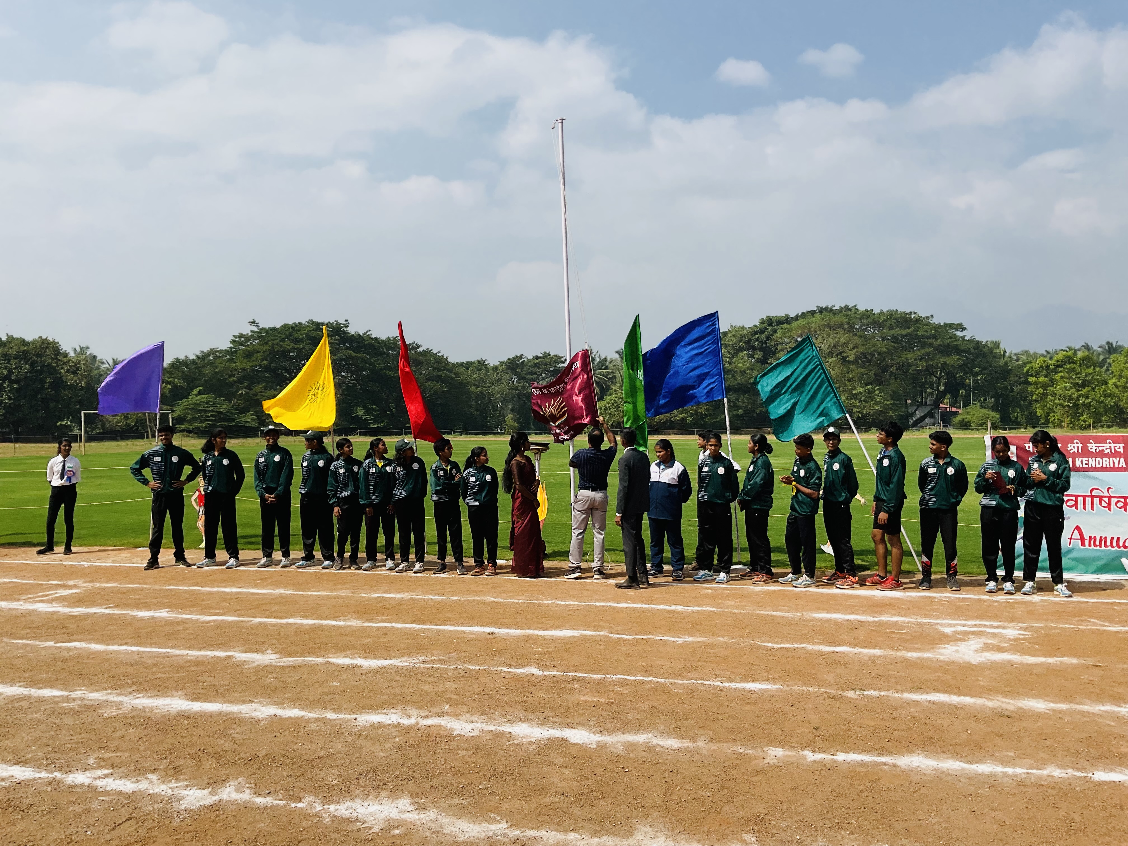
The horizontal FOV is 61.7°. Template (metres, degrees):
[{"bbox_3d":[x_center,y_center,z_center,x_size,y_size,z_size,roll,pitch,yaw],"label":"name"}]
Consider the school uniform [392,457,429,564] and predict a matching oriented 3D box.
[{"bbox_3d":[-1.793,1.020,11.050,0.410,1.247,0.270,0,0,-1],"label":"school uniform"}]

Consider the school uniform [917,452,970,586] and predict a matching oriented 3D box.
[{"bbox_3d":[3.910,0.987,9.750,0.490,1.346,0.300,0,0,25],"label":"school uniform"}]

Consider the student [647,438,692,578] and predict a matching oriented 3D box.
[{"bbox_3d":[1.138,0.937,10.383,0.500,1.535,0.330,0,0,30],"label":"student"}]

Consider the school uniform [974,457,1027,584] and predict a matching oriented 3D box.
[{"bbox_3d":[4.390,0.979,9.500,0.490,1.276,0.360,0,0,25],"label":"school uniform"}]

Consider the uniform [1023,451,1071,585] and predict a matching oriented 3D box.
[{"bbox_3d":[4.722,0.926,9.240,0.470,1.300,0.320,0,0,43],"label":"uniform"}]

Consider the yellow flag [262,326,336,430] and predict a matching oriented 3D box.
[{"bbox_3d":[-3.627,-0.620,12.900,1.000,1.420,0.400,0,0,-3],"label":"yellow flag"}]

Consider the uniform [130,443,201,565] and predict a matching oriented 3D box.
[{"bbox_3d":[-4.911,1.000,11.650,0.850,1.460,0.320,-1,0,-22],"label":"uniform"}]

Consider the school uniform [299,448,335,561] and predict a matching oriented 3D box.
[{"bbox_3d":[-2.984,0.988,11.387,0.430,1.412,0.270,-1,0,10],"label":"school uniform"}]

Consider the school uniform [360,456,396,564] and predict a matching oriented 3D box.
[{"bbox_3d":[-2.194,1.024,11.150,0.400,1.269,0.270,0,0,-14],"label":"school uniform"}]

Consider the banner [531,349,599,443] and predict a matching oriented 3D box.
[{"bbox_3d":[-0.015,-0.302,10.600,0.740,1.000,0.280,-9,0,5],"label":"banner"}]

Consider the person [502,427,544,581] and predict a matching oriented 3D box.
[{"bbox_3d":[-0.451,0.906,10.627,0.380,1.624,0.430,-1,0,20],"label":"person"}]

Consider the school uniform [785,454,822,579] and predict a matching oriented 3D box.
[{"bbox_3d":[2.519,0.982,9.930,0.330,1.290,0.420,-1,0,-32],"label":"school uniform"}]

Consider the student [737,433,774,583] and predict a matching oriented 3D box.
[{"bbox_3d":[2.077,0.905,10.240,0.300,1.590,0.420,-1,0,-25],"label":"student"}]

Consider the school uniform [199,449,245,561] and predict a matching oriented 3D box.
[{"bbox_3d":[-4.166,0.997,11.498,0.480,1.362,0.280,-1,0,5],"label":"school uniform"}]

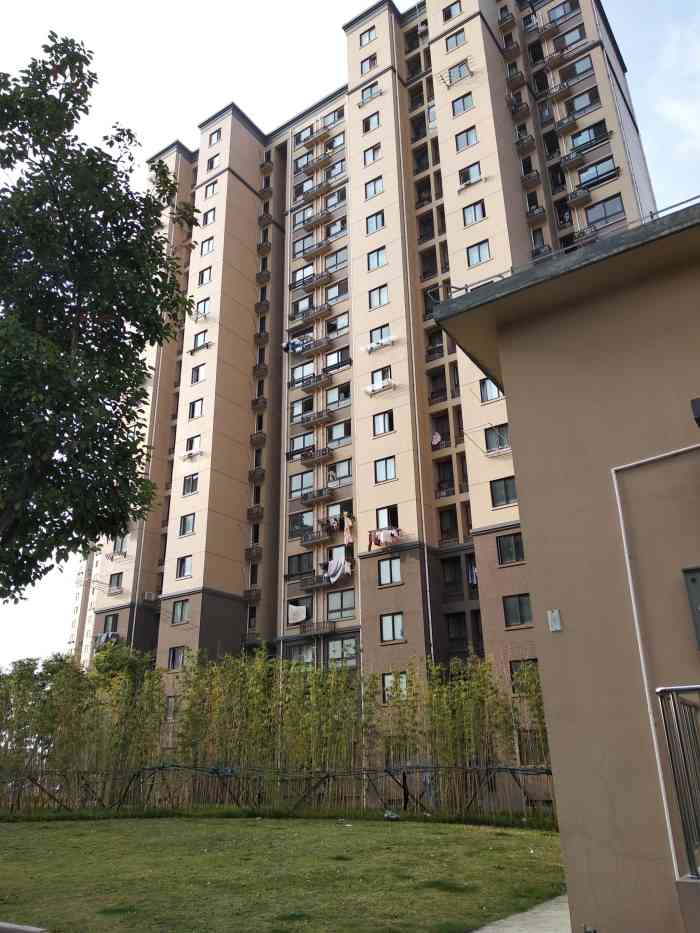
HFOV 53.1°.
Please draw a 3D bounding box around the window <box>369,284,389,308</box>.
[{"bbox_3d":[1.786,-10.524,43.485,1.299,1.369,0.145,-15,-26,30],"label":"window"}]

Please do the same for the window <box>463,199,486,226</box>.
[{"bbox_3d":[7.344,-14.848,41.191,1.273,1.320,0.120,-14,-26,30],"label":"window"}]

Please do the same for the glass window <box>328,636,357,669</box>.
[{"bbox_3d":[-0.459,11.385,42.631,2.000,1.758,0.117,-15,-26,31],"label":"glass window"}]

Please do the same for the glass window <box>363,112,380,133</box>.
[{"bbox_3d":[1.516,-23.938,48.985,1.299,1.369,0.145,-15,-26,30],"label":"glass window"}]

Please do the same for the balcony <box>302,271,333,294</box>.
[{"bbox_3d":[-2.492,-14.383,54.216,2.340,0.712,0.610,-15,-26,31],"label":"balcony"}]

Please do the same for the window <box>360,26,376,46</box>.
[{"bbox_3d":[1.354,-31.986,52.286,1.299,1.369,0.145,-15,-26,30],"label":"window"}]

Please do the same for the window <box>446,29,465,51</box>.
[{"bbox_3d":[7.078,-28.277,46.653,1.273,1.320,0.120,-14,-26,30],"label":"window"}]

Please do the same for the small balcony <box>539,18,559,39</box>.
[{"bbox_3d":[13.382,-29.438,47.056,1.073,0.580,0.638,-15,-26,30],"label":"small balcony"}]

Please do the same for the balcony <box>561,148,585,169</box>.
[{"bbox_3d":[13.919,-18.996,43.758,1.200,0.682,0.580,-15,-26,31],"label":"balcony"}]

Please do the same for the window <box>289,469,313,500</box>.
[{"bbox_3d":[-3.392,1.243,48.776,1.966,1.656,0.117,-15,-26,31],"label":"window"}]

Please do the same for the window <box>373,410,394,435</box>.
[{"bbox_3d":[1.948,-2.476,40.184,1.299,1.369,0.145,-15,-26,30],"label":"window"}]

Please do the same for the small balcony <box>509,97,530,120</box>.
[{"bbox_3d":[11.323,-23.569,46.680,1.100,0.650,0.680,-14,-26,30],"label":"small balcony"}]

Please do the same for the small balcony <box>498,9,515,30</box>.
[{"bbox_3d":[11.164,-31.626,49.958,1.100,0.650,0.680,-14,-26,30],"label":"small balcony"}]

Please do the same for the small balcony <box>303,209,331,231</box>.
[{"bbox_3d":[-2.518,-19.522,55.797,2.183,0.678,0.649,-15,-26,30],"label":"small balcony"}]

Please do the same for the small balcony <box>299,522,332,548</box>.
[{"bbox_3d":[-2.043,4.601,45.328,2.001,0.725,0.667,-15,-26,30],"label":"small balcony"}]

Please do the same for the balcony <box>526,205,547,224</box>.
[{"bbox_3d":[11.628,-15.491,43.522,1.044,0.580,0.638,-15,-26,30],"label":"balcony"}]

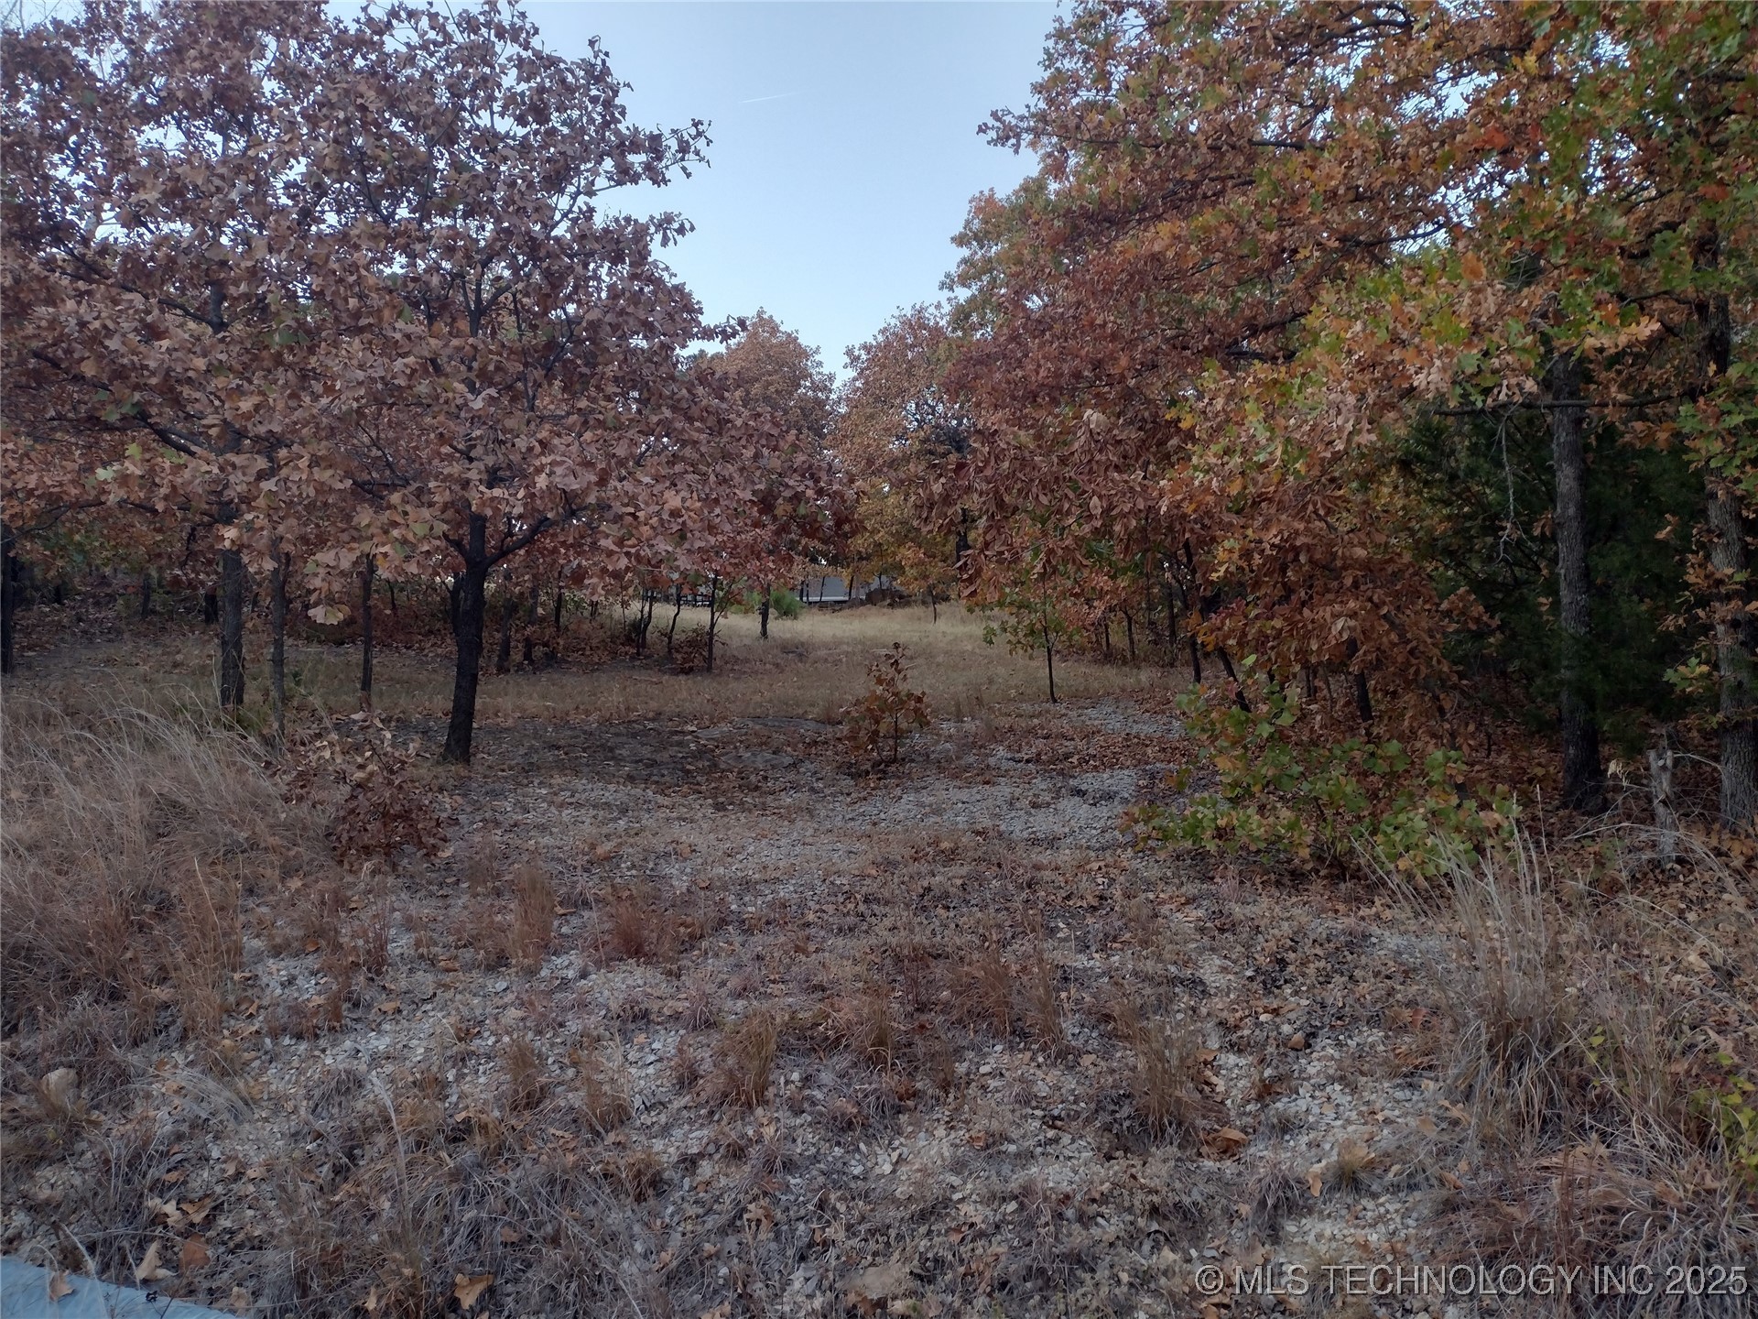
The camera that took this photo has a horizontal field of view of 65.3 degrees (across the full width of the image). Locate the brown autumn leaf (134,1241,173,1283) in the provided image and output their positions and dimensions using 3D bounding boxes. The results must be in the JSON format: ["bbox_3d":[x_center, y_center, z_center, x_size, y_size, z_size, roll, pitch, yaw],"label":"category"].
[{"bbox_3d":[-1.692,1.407,3.200,0.092,0.065,0.080,-1,2,0],"label":"brown autumn leaf"}]

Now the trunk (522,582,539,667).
[{"bbox_3d":[-5.195,-0.524,20.500,0.150,1.273,0.150,1,0,0],"label":"trunk"}]

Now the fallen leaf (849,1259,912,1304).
[{"bbox_3d":[0.003,1.548,3.400,0.155,0.035,0.140,0,6,0],"label":"fallen leaf"}]

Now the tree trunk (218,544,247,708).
[{"bbox_3d":[-6.811,-0.312,14.500,0.240,1.743,0.240,0,0,0],"label":"tree trunk"}]

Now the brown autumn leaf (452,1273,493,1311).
[{"bbox_3d":[-0.925,1.439,3.120,0.090,0.050,0.095,-1,2,0],"label":"brown autumn leaf"}]

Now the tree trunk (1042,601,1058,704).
[{"bbox_3d":[1.933,-0.078,15.500,0.110,1.167,0.100,-4,0,0],"label":"tree trunk"}]

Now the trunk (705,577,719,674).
[{"bbox_3d":[-2.848,-0.600,23.500,0.220,1.720,0.180,-1,2,0],"label":"trunk"}]

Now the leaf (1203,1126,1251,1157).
[{"bbox_3d":[1.016,1.406,4.000,0.135,0.060,0.110,-1,2,0],"label":"leaf"}]

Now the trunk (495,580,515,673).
[{"bbox_3d":[-6.266,-0.553,23.000,0.320,1.630,0.270,-1,2,0],"label":"trunk"}]

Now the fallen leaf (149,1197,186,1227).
[{"bbox_3d":[-1.947,1.510,3.750,0.105,0.030,0.110,0,6,0],"label":"fallen leaf"}]

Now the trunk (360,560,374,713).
[{"bbox_3d":[-5.589,-0.255,15.000,0.125,1.668,0.125,2,0,0],"label":"trunk"}]

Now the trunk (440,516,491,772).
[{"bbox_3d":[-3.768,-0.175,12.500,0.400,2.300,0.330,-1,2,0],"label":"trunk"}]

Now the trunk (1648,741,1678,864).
[{"bbox_3d":[4.637,0.844,8.100,0.170,0.720,0.150,-1,2,0],"label":"trunk"}]

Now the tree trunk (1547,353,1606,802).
[{"bbox_3d":[4.819,-0.528,9.500,0.270,3.199,0.270,-2,0,0],"label":"tree trunk"}]

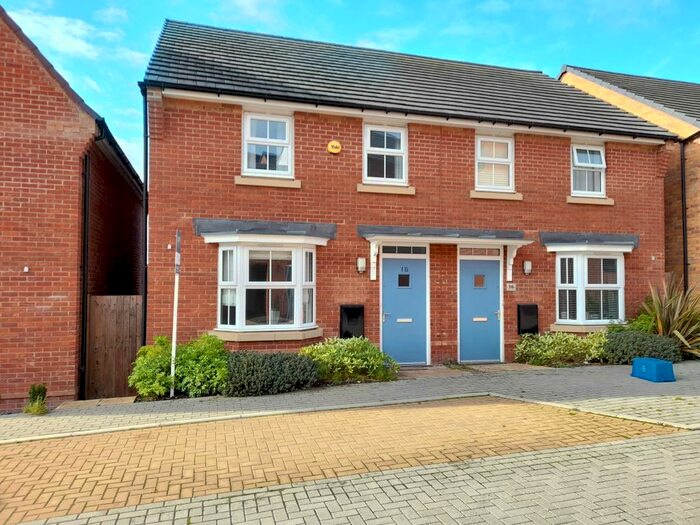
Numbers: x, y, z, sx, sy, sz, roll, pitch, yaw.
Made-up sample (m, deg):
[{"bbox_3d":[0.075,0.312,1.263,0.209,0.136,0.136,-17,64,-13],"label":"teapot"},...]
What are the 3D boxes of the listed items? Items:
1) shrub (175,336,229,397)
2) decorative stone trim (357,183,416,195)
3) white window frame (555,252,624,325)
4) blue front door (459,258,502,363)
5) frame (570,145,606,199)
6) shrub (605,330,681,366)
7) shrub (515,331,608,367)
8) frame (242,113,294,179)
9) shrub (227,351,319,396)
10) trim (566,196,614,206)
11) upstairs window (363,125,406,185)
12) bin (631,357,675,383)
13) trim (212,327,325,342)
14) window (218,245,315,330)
[{"bbox_3d":[-2.259,1.561,7.727,0.785,0.895,0.736,1,-2,-15],"label":"shrub"},{"bbox_3d":[0.652,-1.321,9.219,1.120,0.140,0.130,1,-2,-16],"label":"decorative stone trim"},{"bbox_3d":[4.976,0.531,10.163,1.670,1.430,0.420,1,-2,-16],"label":"white window frame"},{"bbox_3d":[2.513,0.931,9.756,0.870,1.930,0.070,1,-2,-16],"label":"blue front door"},{"bbox_3d":[4.955,-1.881,10.463,0.865,1.085,0.150,1,-2,-16],"label":"frame"},{"bbox_3d":[5.757,1.658,9.960,1.621,0.656,0.746,1,-2,-15],"label":"shrub"},{"bbox_3d":[3.952,1.600,9.475,1.819,0.656,0.726,1,-2,-15],"label":"shrub"},{"bbox_3d":[-1.402,-2.008,8.712,0.885,1.120,0.100,1,-2,-16],"label":"frame"},{"bbox_3d":[-1.204,1.697,7.894,1.422,0.626,0.666,1,-2,-15],"label":"shrub"},{"bbox_3d":[4.930,-1.257,10.425,1.140,0.140,0.130,1,-2,-16],"label":"trim"},{"bbox_3d":[0.665,-1.959,9.293,0.885,1.104,0.099,1,-2,-15],"label":"upstairs window"},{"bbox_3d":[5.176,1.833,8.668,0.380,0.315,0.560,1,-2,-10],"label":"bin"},{"bbox_3d":[-1.345,1.198,8.360,1.919,0.149,0.428,1,-2,-15],"label":"trim"},{"bbox_3d":[-1.346,0.418,8.381,1.670,1.430,0.420,1,-2,-16],"label":"window"}]

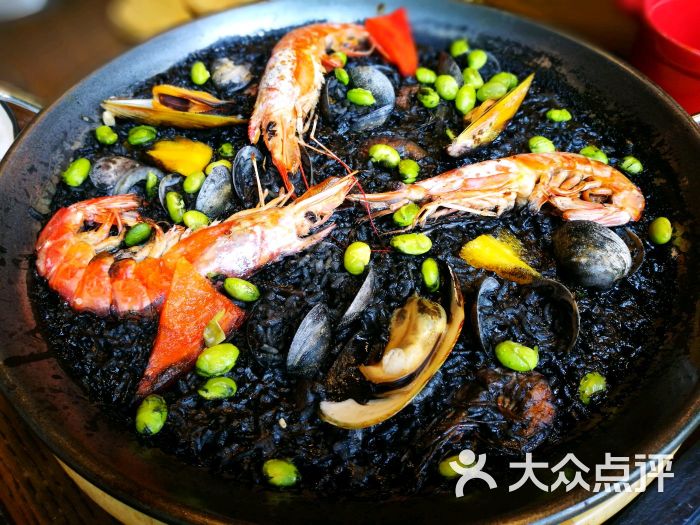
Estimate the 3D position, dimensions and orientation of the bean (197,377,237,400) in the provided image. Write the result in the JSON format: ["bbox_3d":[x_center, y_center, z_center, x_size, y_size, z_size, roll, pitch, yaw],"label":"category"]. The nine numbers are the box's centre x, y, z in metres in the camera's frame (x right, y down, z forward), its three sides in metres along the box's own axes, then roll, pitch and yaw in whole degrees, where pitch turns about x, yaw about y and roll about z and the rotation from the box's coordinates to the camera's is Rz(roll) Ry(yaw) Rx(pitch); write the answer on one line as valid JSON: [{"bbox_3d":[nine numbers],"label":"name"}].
[{"bbox_3d":[-0.045,0.043,0.189,0.014,0.008,0.009,-7,53,-3],"label":"bean"}]

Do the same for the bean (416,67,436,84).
[{"bbox_3d":[0.041,-0.100,0.292,0.013,0.009,0.011,23,57,18],"label":"bean"}]

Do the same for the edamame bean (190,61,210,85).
[{"bbox_3d":[-0.091,-0.115,0.331,0.011,0.010,0.020,-10,52,-7],"label":"edamame bean"}]

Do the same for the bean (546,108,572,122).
[{"bbox_3d":[0.112,-0.079,0.291,0.014,0.007,0.010,3,51,4],"label":"bean"}]

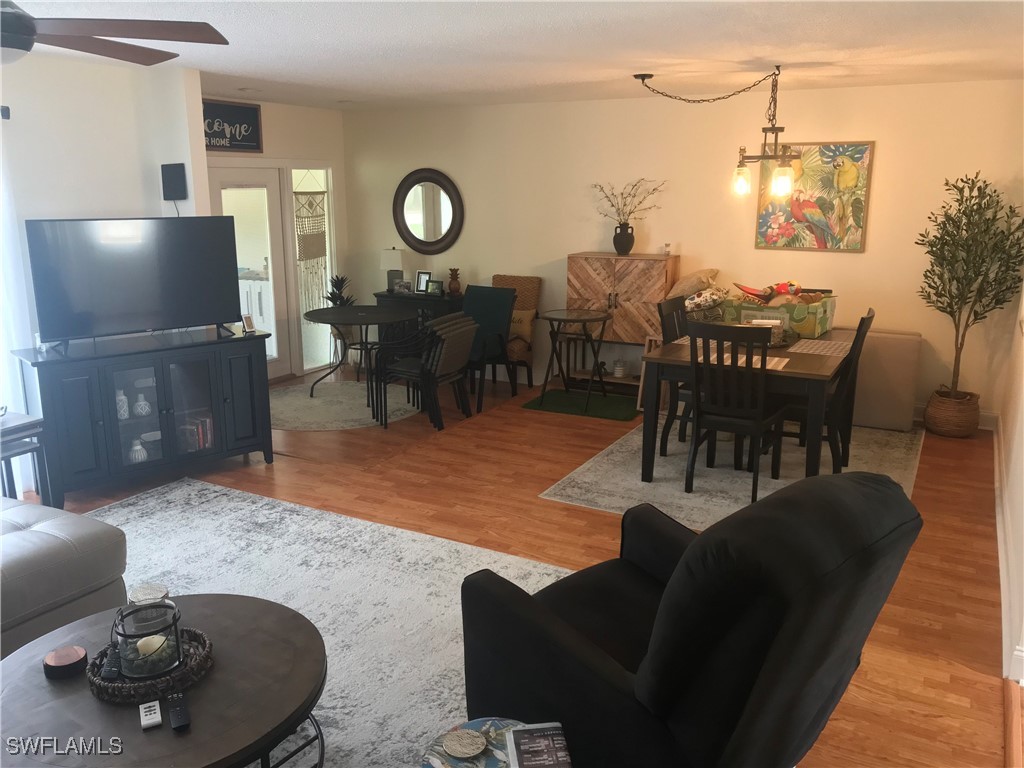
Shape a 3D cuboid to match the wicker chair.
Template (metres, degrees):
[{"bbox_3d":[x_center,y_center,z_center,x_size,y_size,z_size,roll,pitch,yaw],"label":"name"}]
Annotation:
[{"bbox_3d":[-0.058,-0.443,7.577,0.480,1.020,0.530,8,16,28],"label":"wicker chair"}]

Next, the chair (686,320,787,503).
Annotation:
[{"bbox_3d":[1.303,0.117,4.813,0.460,1.020,0.590,8,16,27],"label":"chair"}]

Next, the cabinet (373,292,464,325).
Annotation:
[{"bbox_3d":[-0.892,-0.471,8.145,0.860,0.805,0.340,8,16,28],"label":"cabinet"}]

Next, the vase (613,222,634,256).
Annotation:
[{"bbox_3d":[0.933,-1.203,6.905,0.175,0.265,0.165,0,14,0],"label":"vase"}]

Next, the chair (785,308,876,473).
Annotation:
[{"bbox_3d":[1.857,0.035,5.154,0.590,1.020,0.460,8,16,28],"label":"chair"}]

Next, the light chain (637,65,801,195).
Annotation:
[{"bbox_3d":[1.271,-1.581,5.245,1.120,0.770,0.380,8,16,28],"label":"light chain"}]

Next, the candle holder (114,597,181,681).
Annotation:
[{"bbox_3d":[-0.995,0.698,2.273,0.157,0.147,0.157,0,14,0],"label":"candle holder"}]

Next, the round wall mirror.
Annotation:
[{"bbox_3d":[-0.804,-1.658,7.996,0.820,0.815,0.050,8,16,28],"label":"round wall mirror"}]

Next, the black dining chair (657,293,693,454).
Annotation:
[{"bbox_3d":[1.278,-0.032,5.485,0.570,1.015,0.450,9,16,31],"label":"black dining chair"}]

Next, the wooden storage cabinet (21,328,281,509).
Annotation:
[{"bbox_3d":[-2.154,0.157,5.029,1.320,0.830,0.465,-11,18,-38],"label":"wooden storage cabinet"}]

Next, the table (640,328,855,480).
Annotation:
[{"bbox_3d":[1.567,0.119,5.328,1.030,0.770,1.510,7,16,27],"label":"table"}]

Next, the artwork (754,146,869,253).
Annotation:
[{"bbox_3d":[2.285,-1.419,6.299,0.806,0.803,0.035,8,16,28],"label":"artwork"}]

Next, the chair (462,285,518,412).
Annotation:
[{"bbox_3d":[-0.305,-0.322,7.200,0.580,0.965,0.680,8,16,28],"label":"chair"}]

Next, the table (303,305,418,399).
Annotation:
[{"bbox_3d":[-1.330,-0.266,7.404,1.000,0.730,1.000,0,14,0],"label":"table"}]

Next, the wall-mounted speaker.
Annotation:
[{"bbox_3d":[-2.111,-1.264,5.179,0.130,0.205,0.100,-1,14,-4],"label":"wall-mounted speaker"}]

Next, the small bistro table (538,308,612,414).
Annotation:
[{"bbox_3d":[0.514,-0.205,6.702,0.590,0.725,0.590,0,14,0],"label":"small bistro table"}]

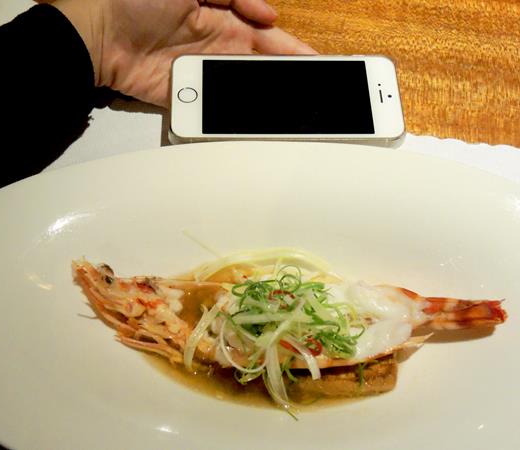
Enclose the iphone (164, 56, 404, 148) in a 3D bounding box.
[{"bbox_3d":[0.014,-0.068,0.395,0.124,0.008,0.059,0,59,-3],"label":"iphone"}]

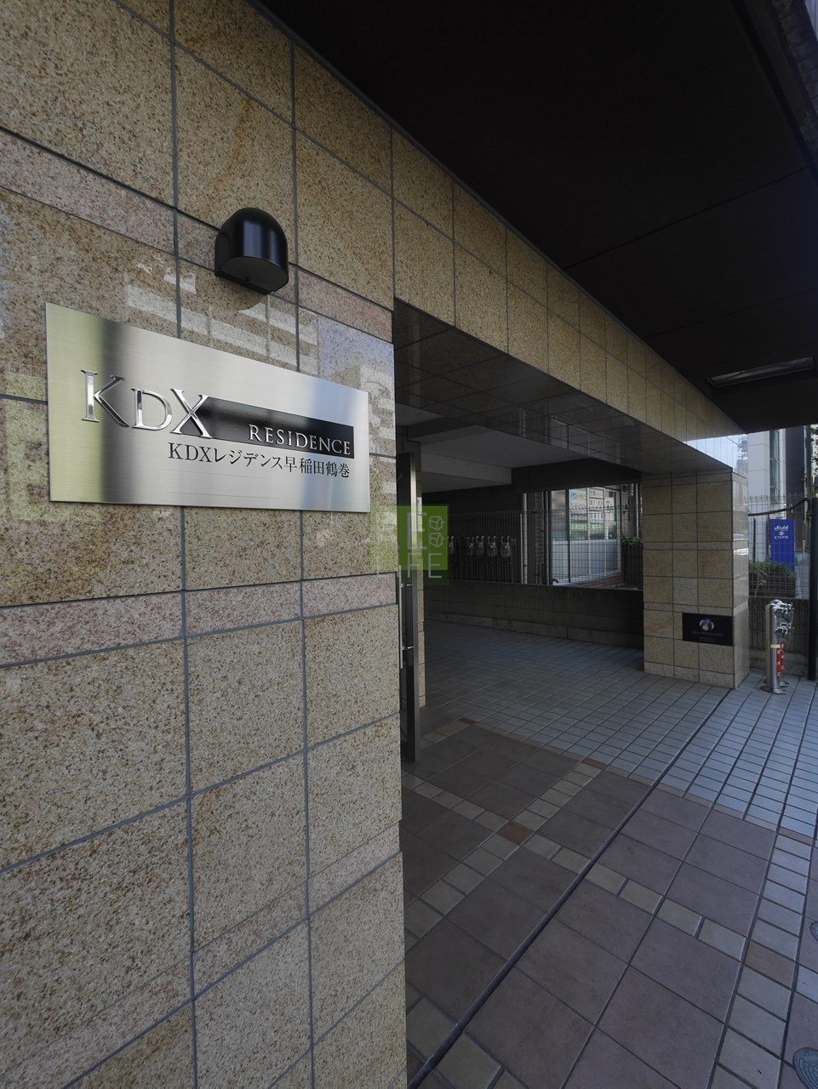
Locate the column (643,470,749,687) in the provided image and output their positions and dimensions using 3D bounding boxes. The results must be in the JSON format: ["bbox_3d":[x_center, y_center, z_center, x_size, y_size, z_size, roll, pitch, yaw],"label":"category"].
[{"bbox_3d":[3.164,0.333,5.560,0.871,2.178,0.821,0,1,42],"label":"column"}]

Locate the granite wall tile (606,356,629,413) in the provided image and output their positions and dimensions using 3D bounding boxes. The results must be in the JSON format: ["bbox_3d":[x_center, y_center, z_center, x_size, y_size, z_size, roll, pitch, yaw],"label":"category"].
[{"bbox_3d":[1.055,-0.816,2.578,0.028,0.252,0.304,-1,1,42],"label":"granite wall tile"}]

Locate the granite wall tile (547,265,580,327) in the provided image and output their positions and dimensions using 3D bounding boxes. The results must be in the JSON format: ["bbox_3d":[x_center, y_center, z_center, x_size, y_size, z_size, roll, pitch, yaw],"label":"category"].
[{"bbox_3d":[0.639,-1.024,2.116,0.028,0.177,0.304,-1,1,42],"label":"granite wall tile"}]

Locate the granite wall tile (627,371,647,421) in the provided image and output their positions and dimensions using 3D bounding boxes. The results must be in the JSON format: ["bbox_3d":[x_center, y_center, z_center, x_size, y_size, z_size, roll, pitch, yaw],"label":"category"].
[{"bbox_3d":[1.261,-0.821,2.808,0.028,0.252,0.304,-1,1,42],"label":"granite wall tile"}]

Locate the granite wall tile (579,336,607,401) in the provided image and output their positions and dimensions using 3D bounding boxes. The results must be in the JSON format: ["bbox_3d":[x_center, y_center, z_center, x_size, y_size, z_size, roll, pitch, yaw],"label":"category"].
[{"bbox_3d":[0.848,-0.807,2.346,0.030,0.253,0.303,0,1,42],"label":"granite wall tile"}]

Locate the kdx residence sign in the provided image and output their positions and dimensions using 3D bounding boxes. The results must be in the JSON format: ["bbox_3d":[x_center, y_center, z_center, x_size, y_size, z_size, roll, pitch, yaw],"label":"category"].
[{"bbox_3d":[-0.318,-0.221,1.003,0.015,0.296,0.664,0,1,42],"label":"kdx residence sign"}]

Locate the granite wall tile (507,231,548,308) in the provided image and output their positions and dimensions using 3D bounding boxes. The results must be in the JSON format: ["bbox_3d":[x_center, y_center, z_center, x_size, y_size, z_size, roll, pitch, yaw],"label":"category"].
[{"bbox_3d":[0.433,-1.018,1.885,0.028,0.177,0.304,-1,1,42],"label":"granite wall tile"}]

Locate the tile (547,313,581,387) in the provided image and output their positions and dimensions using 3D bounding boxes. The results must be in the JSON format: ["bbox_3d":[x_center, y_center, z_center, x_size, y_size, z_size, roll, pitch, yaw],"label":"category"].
[{"bbox_3d":[0.643,-0.801,2.116,0.030,0.253,0.302,0,1,42],"label":"tile"}]

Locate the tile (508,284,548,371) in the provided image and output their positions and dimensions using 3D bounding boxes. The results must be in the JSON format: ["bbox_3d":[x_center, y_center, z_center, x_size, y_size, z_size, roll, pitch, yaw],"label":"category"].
[{"bbox_3d":[0.437,-0.799,1.887,0.028,0.252,0.304,-1,1,42],"label":"tile"}]

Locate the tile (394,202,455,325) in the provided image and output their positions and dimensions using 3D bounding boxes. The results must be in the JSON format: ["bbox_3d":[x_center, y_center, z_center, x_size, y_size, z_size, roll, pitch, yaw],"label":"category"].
[{"bbox_3d":[0.039,-0.788,1.442,0.028,0.252,0.266,-1,1,42],"label":"tile"}]

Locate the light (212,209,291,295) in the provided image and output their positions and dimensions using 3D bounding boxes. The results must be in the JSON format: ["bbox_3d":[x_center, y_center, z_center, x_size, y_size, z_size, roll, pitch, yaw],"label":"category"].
[{"bbox_3d":[-0.293,-0.592,0.961,0.112,0.155,0.121,0,1,42],"label":"light"}]

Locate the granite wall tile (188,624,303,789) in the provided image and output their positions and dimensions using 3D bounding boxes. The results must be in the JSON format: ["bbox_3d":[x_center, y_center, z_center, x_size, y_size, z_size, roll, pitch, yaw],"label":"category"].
[{"bbox_3d":[-0.326,0.311,1.020,0.028,0.286,0.254,-1,1,42],"label":"granite wall tile"}]

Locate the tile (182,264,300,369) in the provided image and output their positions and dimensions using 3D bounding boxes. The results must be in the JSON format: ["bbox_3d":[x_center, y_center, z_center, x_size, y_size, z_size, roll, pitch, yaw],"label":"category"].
[{"bbox_3d":[-0.338,-0.369,1.015,0.030,0.293,0.253,0,1,42],"label":"tile"}]

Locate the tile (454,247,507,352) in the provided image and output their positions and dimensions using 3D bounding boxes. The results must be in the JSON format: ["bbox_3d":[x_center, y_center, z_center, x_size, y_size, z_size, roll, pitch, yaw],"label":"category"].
[{"bbox_3d":[0.232,-0.790,1.656,0.030,0.253,0.310,0,1,42],"label":"tile"}]

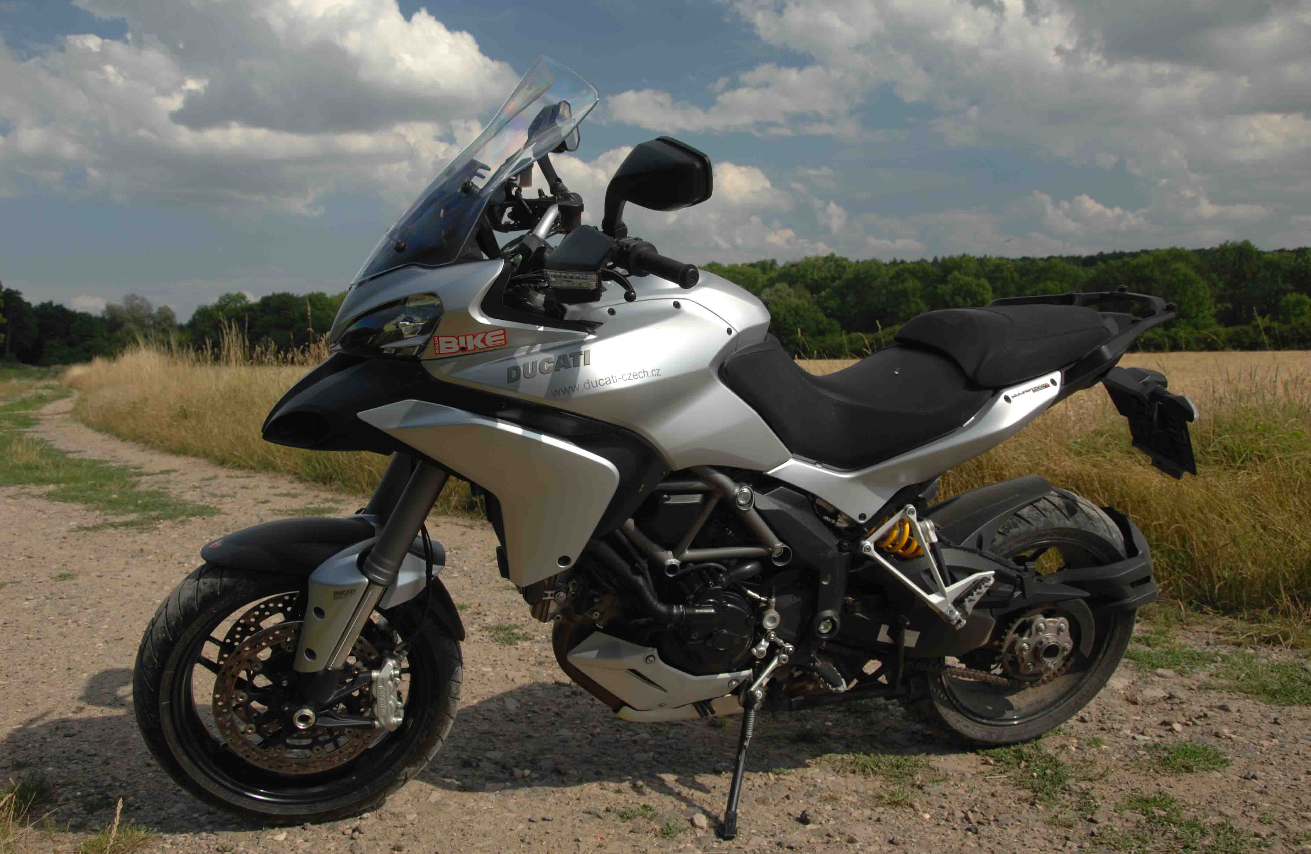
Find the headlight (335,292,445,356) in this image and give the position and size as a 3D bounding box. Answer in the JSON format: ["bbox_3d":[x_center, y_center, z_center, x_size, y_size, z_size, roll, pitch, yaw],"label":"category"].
[{"bbox_3d":[-0.435,-0.166,1.953,0.175,0.110,0.155,-1,20,-18],"label":"headlight"}]

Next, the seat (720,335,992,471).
[{"bbox_3d":[0.347,-0.074,2.383,0.540,0.220,0.330,-1,20,-18],"label":"seat"}]

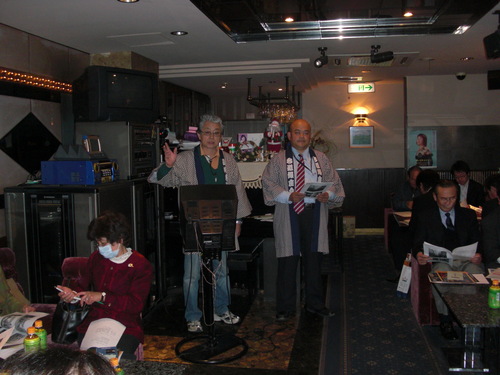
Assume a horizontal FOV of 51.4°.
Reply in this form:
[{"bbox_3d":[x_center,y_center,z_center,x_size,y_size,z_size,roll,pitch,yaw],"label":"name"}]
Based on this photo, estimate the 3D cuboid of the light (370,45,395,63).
[{"bbox_3d":[1.305,-1.316,5.120,0.230,0.175,0.115,2,5,31],"label":"light"}]

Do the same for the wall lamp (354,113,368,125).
[{"bbox_3d":[1.713,-1.067,7.987,0.220,0.200,0.130,0,5,10],"label":"wall lamp"}]

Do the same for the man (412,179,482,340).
[{"bbox_3d":[1.590,0.514,4.214,0.560,1.130,0.800,0,5,10],"label":"man"}]

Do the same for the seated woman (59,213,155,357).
[{"bbox_3d":[-0.718,0.694,2.627,0.500,1.110,0.740,1,5,19],"label":"seated woman"}]

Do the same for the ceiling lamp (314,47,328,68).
[{"bbox_3d":[0.705,-1.282,5.130,0.130,0.205,0.210,2,5,29],"label":"ceiling lamp"}]

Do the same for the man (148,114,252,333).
[{"bbox_3d":[-0.386,0.281,4.103,0.800,1.680,0.470,-1,5,-5],"label":"man"}]

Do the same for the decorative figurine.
[{"bbox_3d":[0.244,-0.537,5.400,0.190,0.355,0.160,-1,5,3],"label":"decorative figurine"}]

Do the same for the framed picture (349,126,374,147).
[{"bbox_3d":[1.733,-0.775,8.059,0.390,0.345,0.030,0,5,10],"label":"framed picture"}]

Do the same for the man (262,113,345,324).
[{"bbox_3d":[0.448,0.259,4.345,0.660,1.660,0.440,0,5,5],"label":"man"}]

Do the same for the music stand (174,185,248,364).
[{"bbox_3d":[-0.264,0.572,3.656,0.510,1.170,0.500,-1,5,3],"label":"music stand"}]

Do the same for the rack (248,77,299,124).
[{"bbox_3d":[0.384,-1.164,7.212,0.520,0.480,1.950,0,5,10],"label":"rack"}]

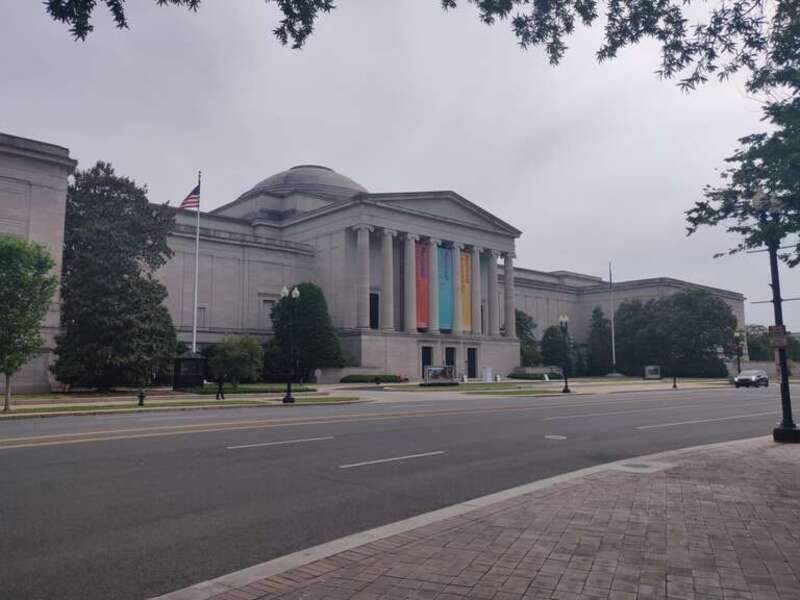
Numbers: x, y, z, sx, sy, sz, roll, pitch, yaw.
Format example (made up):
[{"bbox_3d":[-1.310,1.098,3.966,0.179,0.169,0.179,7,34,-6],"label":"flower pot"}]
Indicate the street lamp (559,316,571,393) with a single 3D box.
[{"bbox_3d":[12.898,4.140,45.022,1.050,6.200,0.600,6,-9,-42],"label":"street lamp"}]

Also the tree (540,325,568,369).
[{"bbox_3d":[32.130,10.367,119.597,5.800,10.400,5.800,6,-9,-42],"label":"tree"}]

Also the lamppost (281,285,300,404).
[{"bbox_3d":[-5.915,2.349,30.931,1.050,6.200,0.600,6,-9,-42],"label":"lamppost"}]

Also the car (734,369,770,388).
[{"bbox_3d":[36.477,8.209,59.962,4.600,1.650,1.880,6,-9,-42],"label":"car"}]

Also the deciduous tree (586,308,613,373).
[{"bbox_3d":[45.104,9.135,129.803,5.800,15.200,5.800,6,-9,-42],"label":"deciduous tree"}]

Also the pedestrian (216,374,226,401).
[{"bbox_3d":[-10.515,5.105,33.940,0.600,1.680,0.550,6,-9,-42],"label":"pedestrian"}]

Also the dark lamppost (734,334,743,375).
[{"bbox_3d":[40.299,7.033,68.650,1.050,6.200,0.600,6,-9,-42],"label":"dark lamppost"}]

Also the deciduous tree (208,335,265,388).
[{"bbox_3d":[-14.369,5.423,50.207,4.900,4.500,4.900,6,-9,-42],"label":"deciduous tree"}]

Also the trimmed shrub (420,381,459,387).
[{"bbox_3d":[3.756,8.035,54.945,4.200,0.450,1.100,6,-9,-42],"label":"trimmed shrub"}]

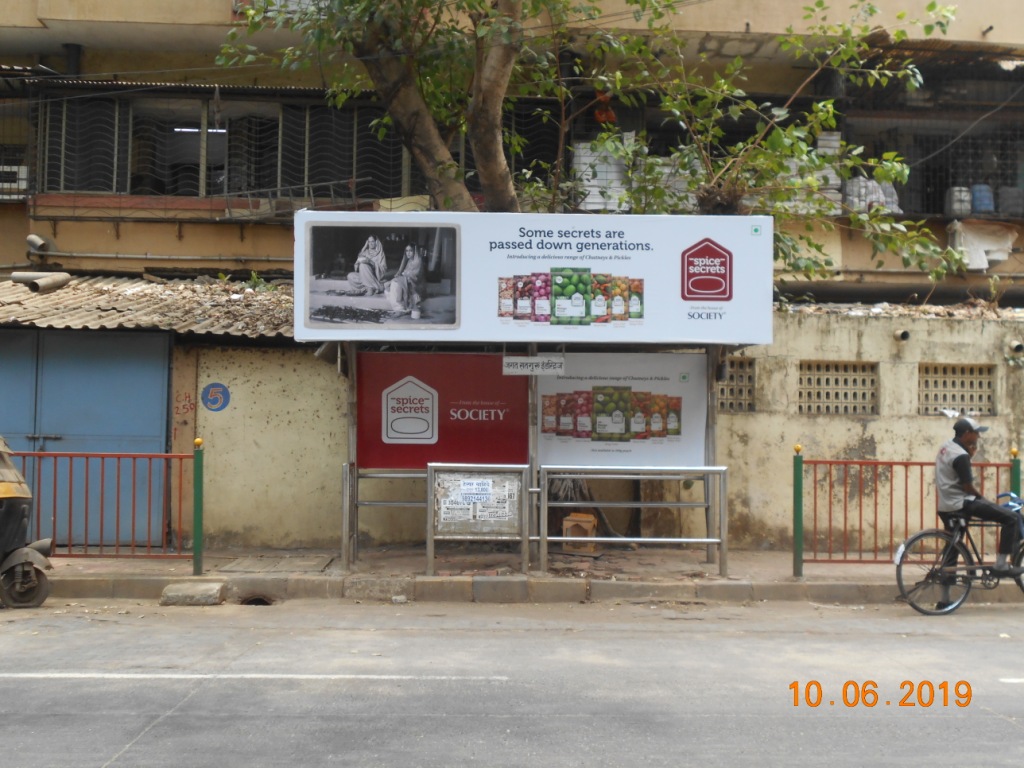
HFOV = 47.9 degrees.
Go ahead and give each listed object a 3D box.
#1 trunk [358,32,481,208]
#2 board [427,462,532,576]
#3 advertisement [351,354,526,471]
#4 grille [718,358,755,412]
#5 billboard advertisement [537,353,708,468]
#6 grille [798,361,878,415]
[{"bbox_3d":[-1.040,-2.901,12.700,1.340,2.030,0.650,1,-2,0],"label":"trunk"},{"bbox_3d":[-0.331,1.334,11.400,1.018,1.107,0.070,1,-2,0],"label":"board"},{"bbox_3d":[-0.726,0.281,12.220,1.832,1.229,0.070,1,-2,0],"label":"advertisement"},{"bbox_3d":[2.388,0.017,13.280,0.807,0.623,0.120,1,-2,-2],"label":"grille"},{"bbox_3d":[1.170,0.281,12.220,1.822,1.229,0.070,1,-2,0],"label":"billboard advertisement"},{"bbox_3d":[3.770,0.040,13.320,0.922,0.623,0.120,1,-2,-2],"label":"grille"}]

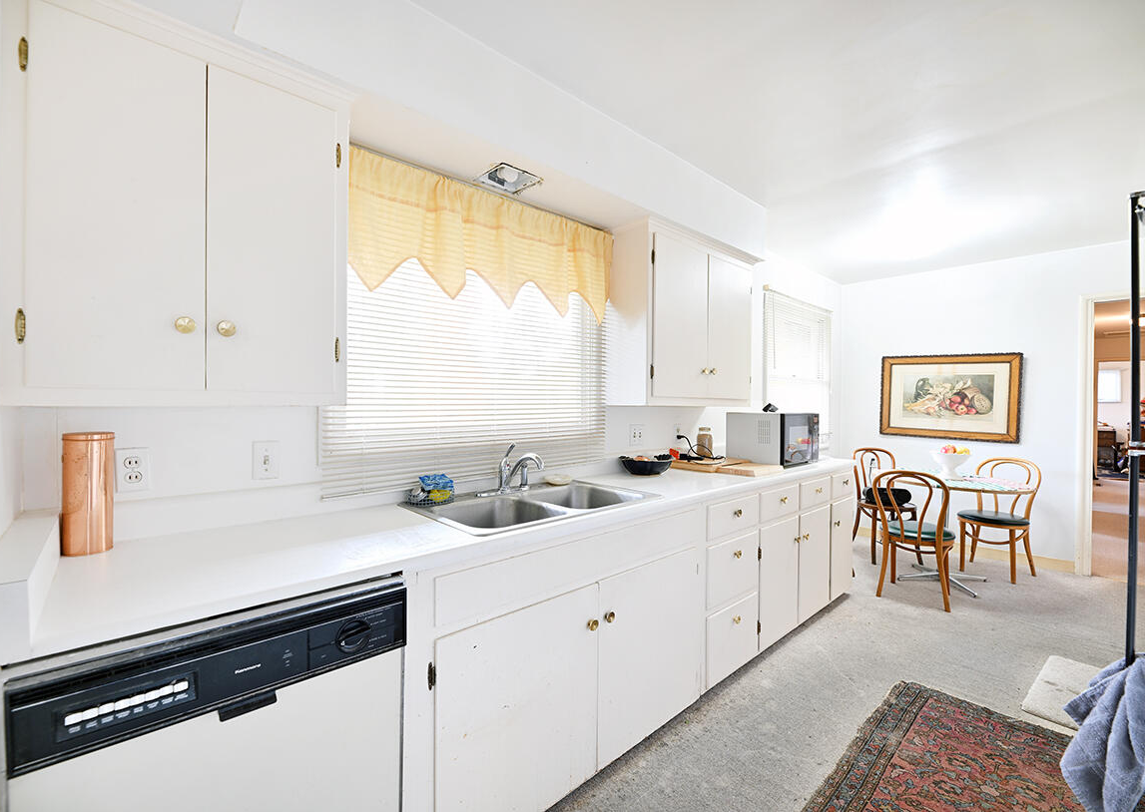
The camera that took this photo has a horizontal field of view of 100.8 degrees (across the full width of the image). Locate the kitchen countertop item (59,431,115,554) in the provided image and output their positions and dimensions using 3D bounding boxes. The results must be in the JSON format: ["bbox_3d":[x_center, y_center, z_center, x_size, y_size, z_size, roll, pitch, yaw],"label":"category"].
[{"bbox_3d":[-1.161,0.209,1.136,0.088,0.284,0.088,0,0,-42],"label":"kitchen countertop item"}]

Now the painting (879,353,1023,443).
[{"bbox_3d":[3.217,-0.074,4.093,0.040,0.720,0.960,0,1,-42],"label":"painting"}]

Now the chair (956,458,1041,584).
[{"bbox_3d":[3.233,0.845,3.621,0.490,0.866,0.410,0,0,-33],"label":"chair"}]

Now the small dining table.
[{"bbox_3d":[2.737,0.903,3.469,0.950,0.745,0.950,0,0,-42],"label":"small dining table"}]

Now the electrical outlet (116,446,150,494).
[{"bbox_3d":[-1.131,0.166,1.221,0.070,0.114,0.012,0,0,-42],"label":"electrical outlet"}]

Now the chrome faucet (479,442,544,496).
[{"bbox_3d":[-0.211,0.252,1.843,0.265,0.200,0.235,0,1,-42],"label":"chrome faucet"}]

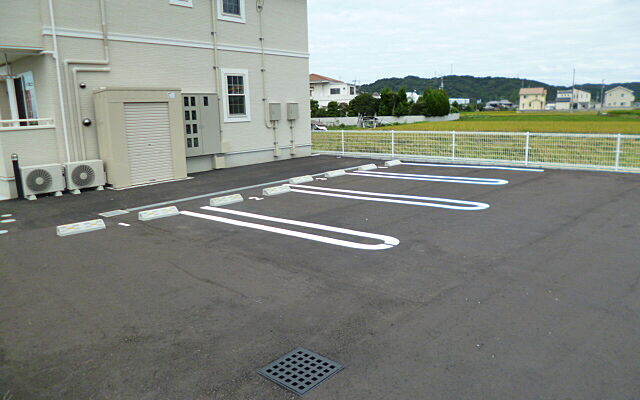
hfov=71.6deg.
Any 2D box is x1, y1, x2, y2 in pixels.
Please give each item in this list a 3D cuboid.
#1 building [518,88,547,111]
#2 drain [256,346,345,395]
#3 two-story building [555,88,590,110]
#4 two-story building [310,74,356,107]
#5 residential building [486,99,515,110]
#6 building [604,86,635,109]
[{"bbox_3d":[75.282,-35.481,157.000,8.200,7.300,7.000,3,13,20],"label":"building"},{"bbox_3d":[-0.117,1.085,2.812,0.390,0.030,0.390,9,16,42],"label":"drain"},{"bbox_3d":[89.552,-35.390,157.000,7.500,7.100,8.300,-5,12,-18],"label":"two-story building"},{"bbox_3d":[0.430,-19.551,84.000,11.500,7.500,9.000,-3,12,-5],"label":"two-story building"},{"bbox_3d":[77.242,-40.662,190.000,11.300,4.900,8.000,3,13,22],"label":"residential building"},{"bbox_3d":[105.359,-35.943,156.000,8.600,7.300,8.500,7,14,34],"label":"building"}]

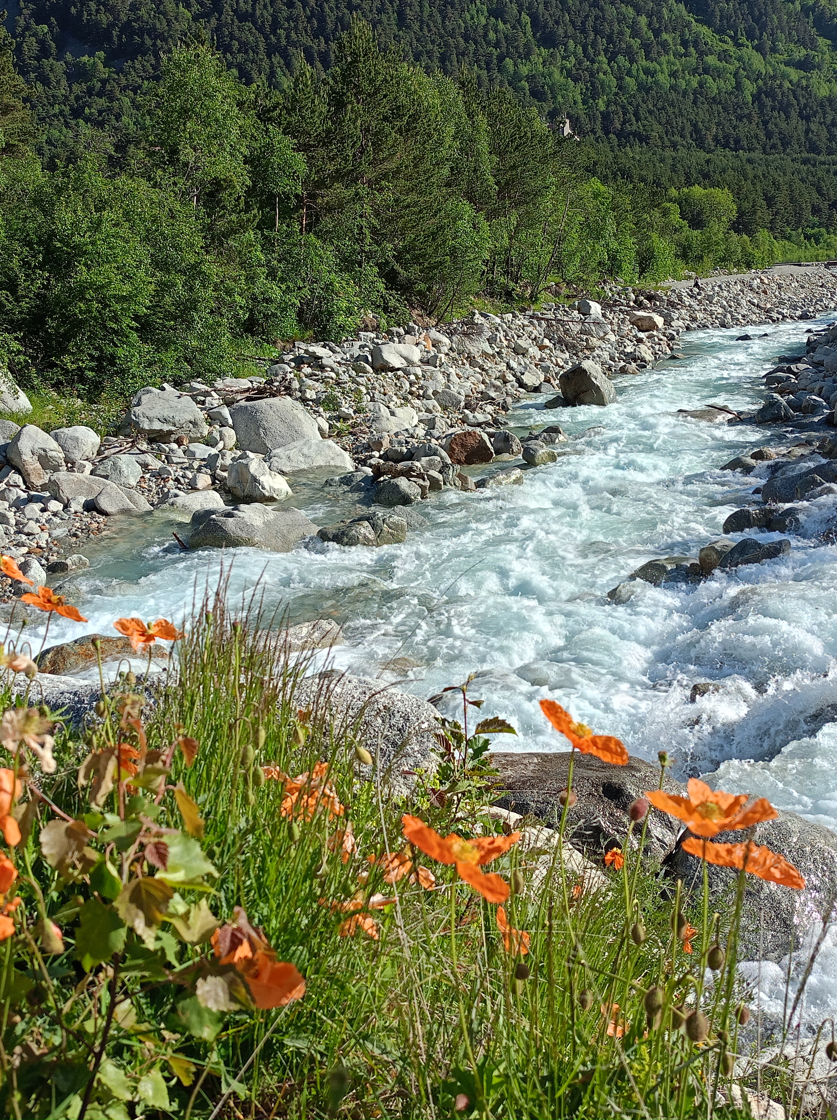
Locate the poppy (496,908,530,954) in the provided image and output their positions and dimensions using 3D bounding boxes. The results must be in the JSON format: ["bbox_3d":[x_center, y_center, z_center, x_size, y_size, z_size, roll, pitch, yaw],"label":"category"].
[{"bbox_3d":[0.094,0.369,1.200,0.036,0.036,0.038,0,13,0],"label":"poppy"}]

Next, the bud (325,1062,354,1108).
[{"bbox_3d":[-0.029,0.191,0.440,0.010,0.019,0.010,6,13,0],"label":"bud"}]

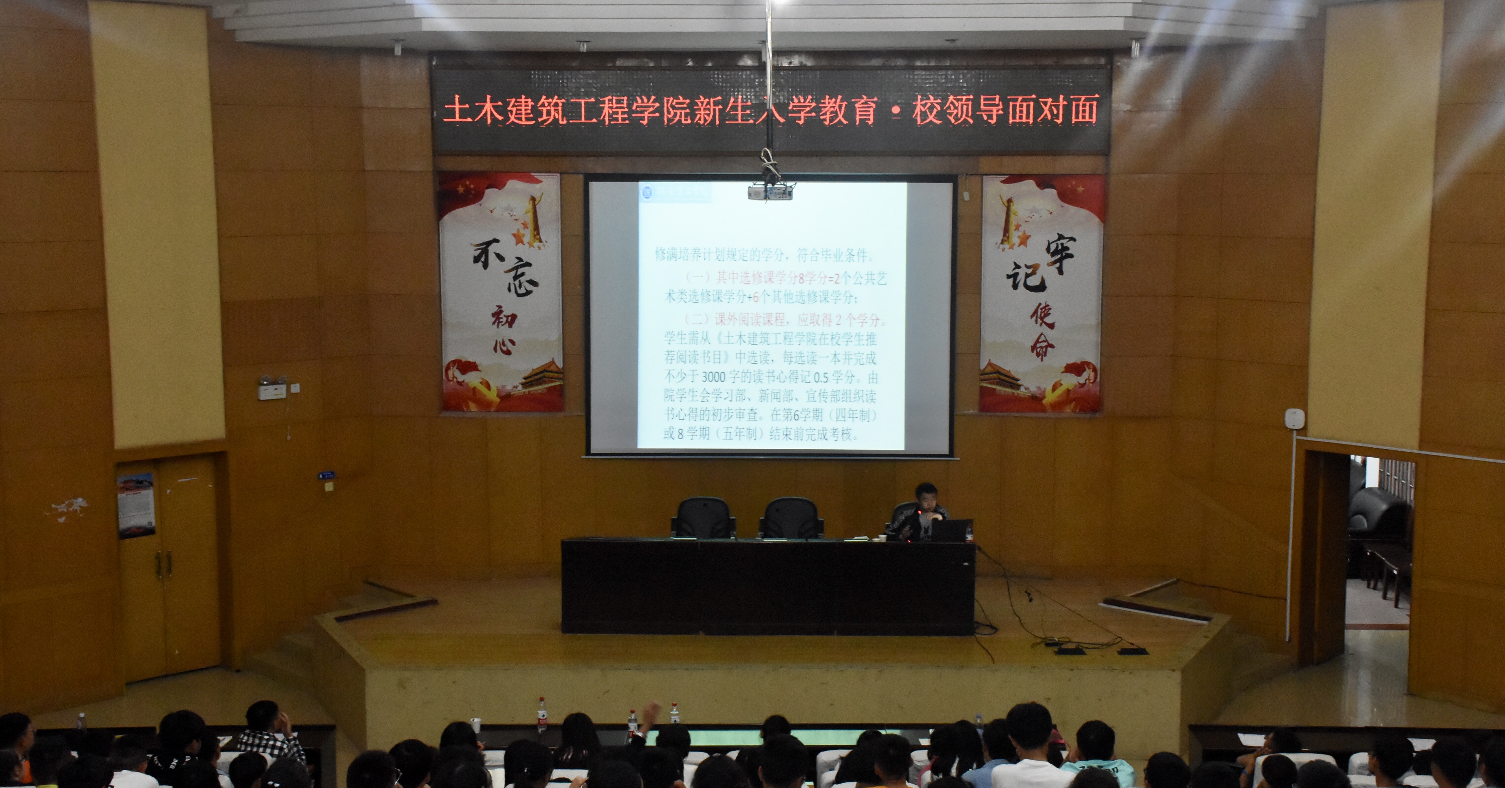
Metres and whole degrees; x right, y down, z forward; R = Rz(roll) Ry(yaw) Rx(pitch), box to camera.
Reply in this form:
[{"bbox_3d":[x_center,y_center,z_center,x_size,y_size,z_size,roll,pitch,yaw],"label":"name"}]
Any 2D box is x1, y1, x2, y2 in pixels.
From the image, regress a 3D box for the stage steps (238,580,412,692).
[{"bbox_3d":[-3.990,2.283,17.786,1.200,0.720,1.250,-7,10,-43],"label":"stage steps"}]

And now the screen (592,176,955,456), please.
[{"bbox_3d":[0.179,-0.748,18.129,3.550,2.720,0.080,0,7,0],"label":"screen"}]

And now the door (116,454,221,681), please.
[{"bbox_3d":[-5.500,1.622,17.552,1.050,2.080,0.060,-7,10,-42],"label":"door"}]

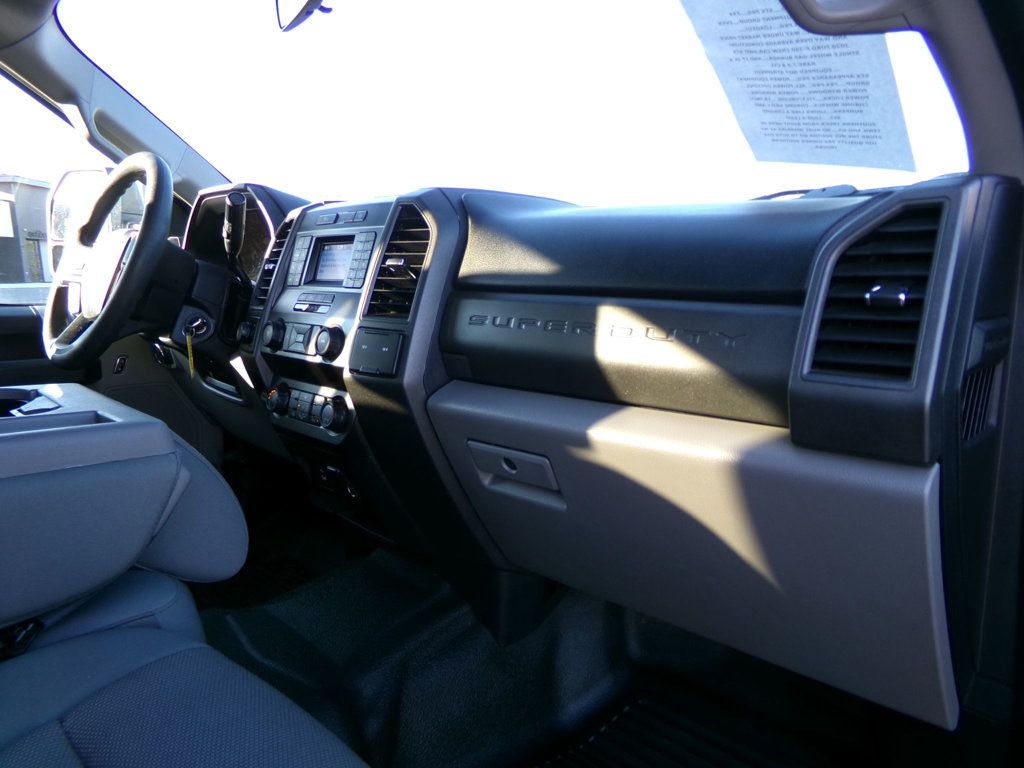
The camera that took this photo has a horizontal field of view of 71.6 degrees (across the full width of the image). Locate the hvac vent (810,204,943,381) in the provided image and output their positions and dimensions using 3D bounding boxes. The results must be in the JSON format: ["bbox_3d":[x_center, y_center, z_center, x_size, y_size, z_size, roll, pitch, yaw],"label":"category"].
[{"bbox_3d":[0.269,-0.069,0.521,0.065,0.141,0.036,7,-17,38],"label":"hvac vent"}]

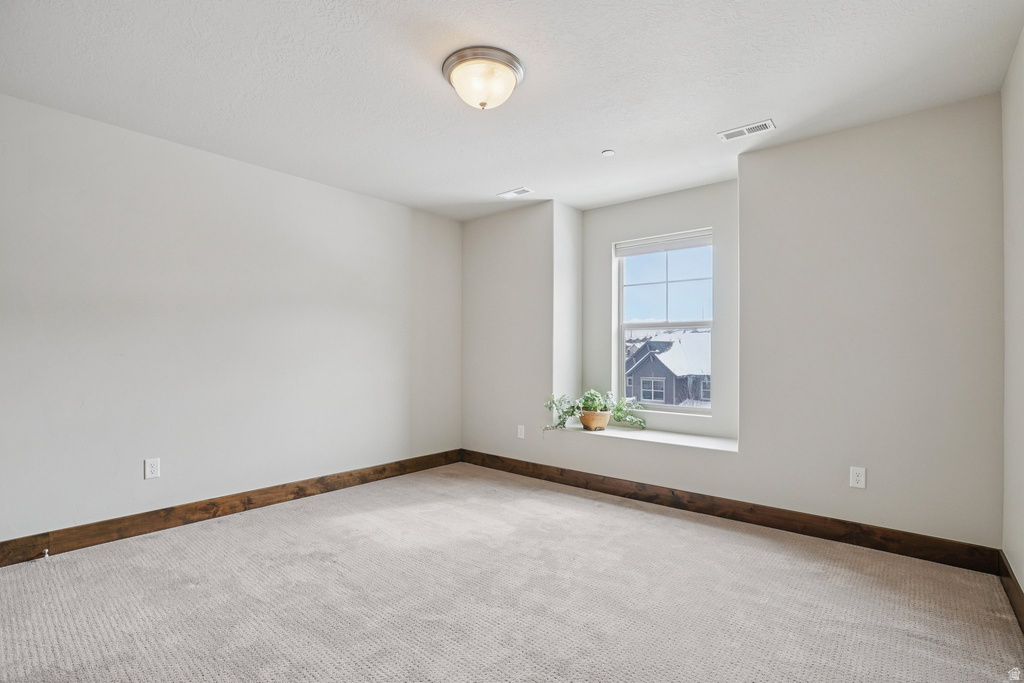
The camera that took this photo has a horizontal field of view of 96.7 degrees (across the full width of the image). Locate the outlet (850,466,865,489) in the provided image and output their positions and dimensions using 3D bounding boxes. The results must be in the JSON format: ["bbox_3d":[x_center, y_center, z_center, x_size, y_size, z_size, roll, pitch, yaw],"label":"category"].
[{"bbox_3d":[2.020,0.797,2.658,0.071,0.117,0.012,0,-1,38],"label":"outlet"}]

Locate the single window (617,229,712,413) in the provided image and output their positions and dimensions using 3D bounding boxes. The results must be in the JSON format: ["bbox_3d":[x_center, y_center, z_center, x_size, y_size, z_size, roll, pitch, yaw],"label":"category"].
[{"bbox_3d":[1.287,-0.145,3.907,0.860,1.480,0.100,0,-1,38],"label":"single window"}]

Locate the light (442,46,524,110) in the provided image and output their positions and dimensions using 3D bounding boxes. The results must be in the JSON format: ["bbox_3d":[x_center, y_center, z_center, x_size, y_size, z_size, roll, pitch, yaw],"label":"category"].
[{"bbox_3d":[-0.134,-1.180,2.149,0.383,0.171,0.383,0,-1,0],"label":"light"}]

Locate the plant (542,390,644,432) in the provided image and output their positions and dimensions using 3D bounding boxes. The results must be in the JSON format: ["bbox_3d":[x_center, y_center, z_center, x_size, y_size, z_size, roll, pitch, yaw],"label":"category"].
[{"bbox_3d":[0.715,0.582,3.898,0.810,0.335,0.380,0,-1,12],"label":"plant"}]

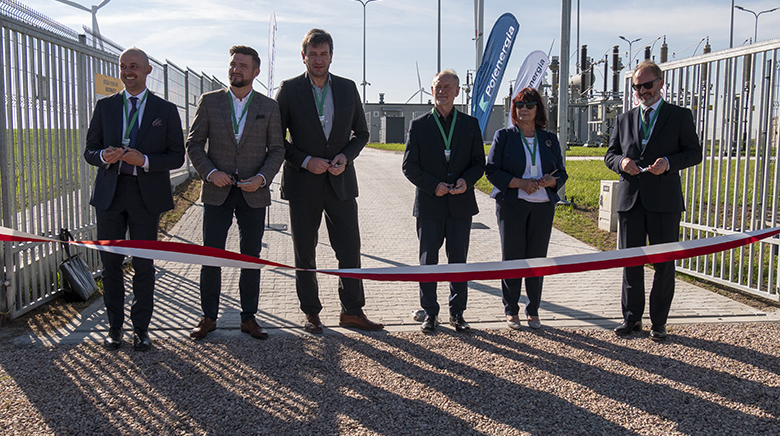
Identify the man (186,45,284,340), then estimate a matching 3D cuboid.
[{"bbox_3d":[-0.977,-0.163,4.880,0.620,1.837,0.450,-1,6,-10],"label":"man"}]

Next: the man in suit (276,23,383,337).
[{"bbox_3d":[-0.411,-0.242,5.046,0.660,1.968,0.470,-1,7,-16],"label":"man in suit"}]

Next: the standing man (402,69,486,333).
[{"bbox_3d":[0.358,-0.110,5.087,0.550,1.711,0.440,0,6,-2],"label":"standing man"}]

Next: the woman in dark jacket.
[{"bbox_3d":[0.913,-0.061,5.166,0.540,1.604,0.420,0,6,-1],"label":"woman in dark jacket"}]

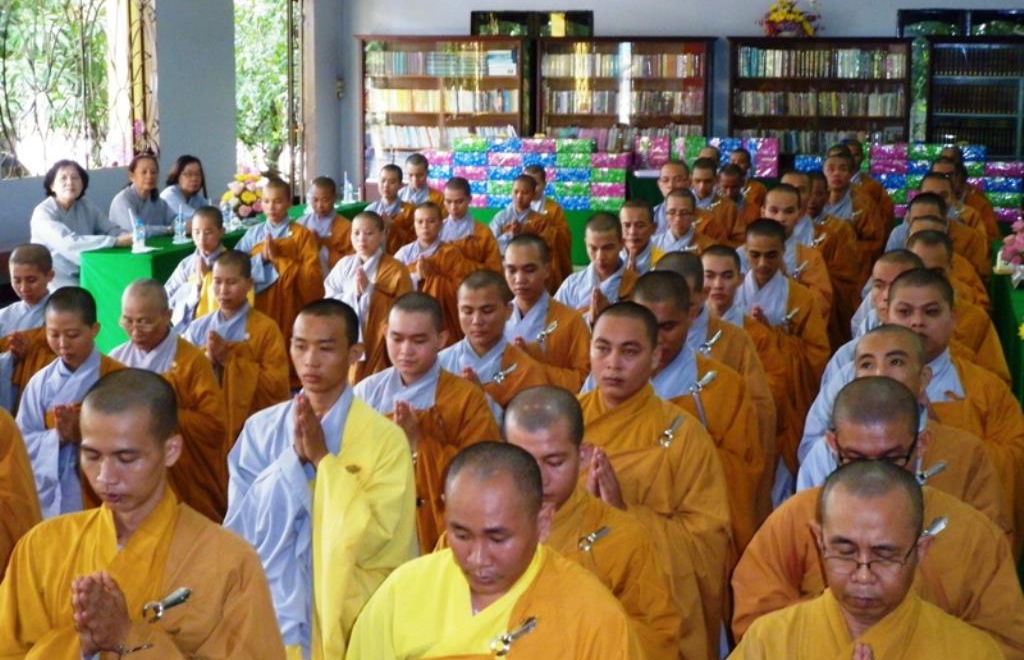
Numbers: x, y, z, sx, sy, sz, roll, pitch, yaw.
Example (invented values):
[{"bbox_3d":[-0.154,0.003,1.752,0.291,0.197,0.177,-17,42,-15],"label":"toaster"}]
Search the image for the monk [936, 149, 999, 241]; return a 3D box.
[{"bbox_3d":[2.830,-0.500,11.852,0.520,1.215,0.620,3,8,16],"label":"monk"}]

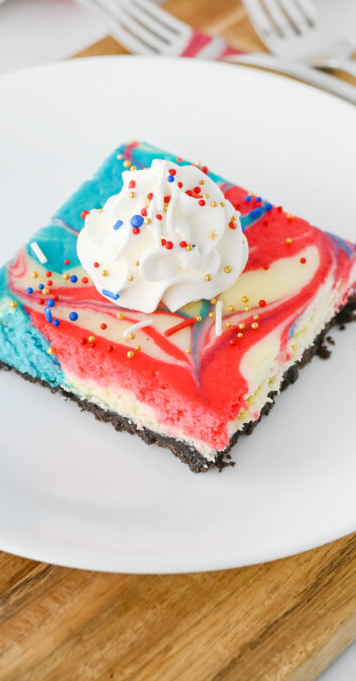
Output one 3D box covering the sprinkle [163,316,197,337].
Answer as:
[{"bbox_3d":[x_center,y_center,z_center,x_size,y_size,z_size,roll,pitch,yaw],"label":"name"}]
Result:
[{"bbox_3d":[0.001,-0.004,0.392,0.011,0.002,0.002,-27,54,-25],"label":"sprinkle"}]

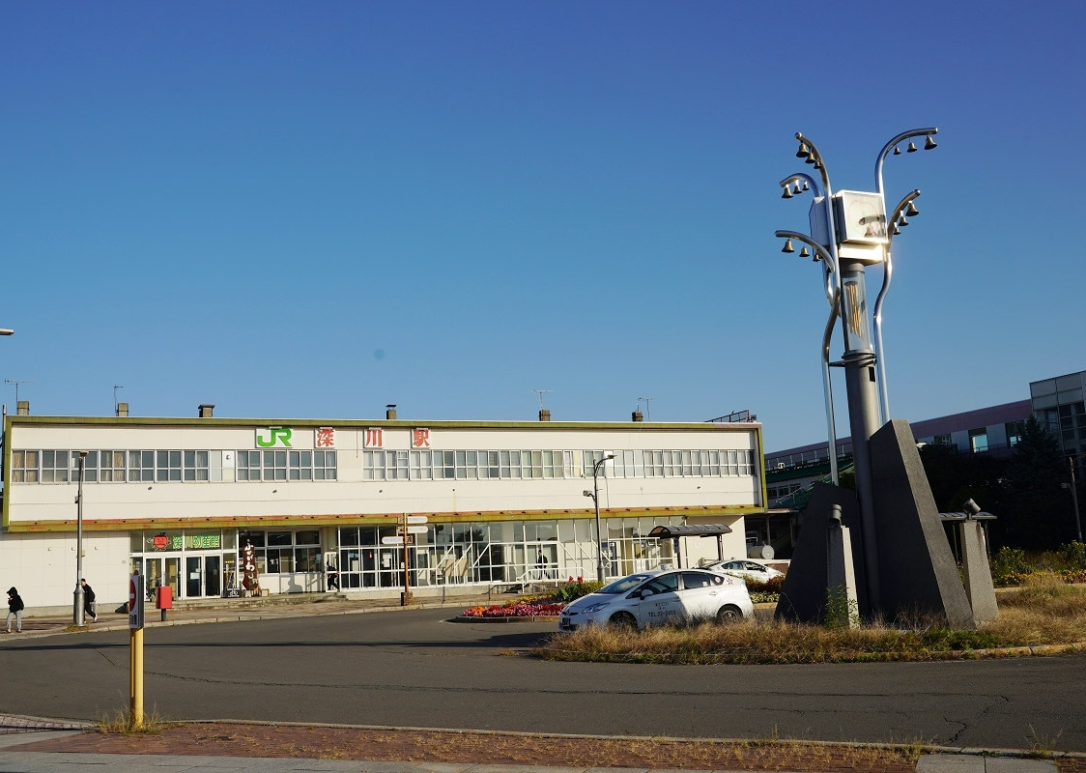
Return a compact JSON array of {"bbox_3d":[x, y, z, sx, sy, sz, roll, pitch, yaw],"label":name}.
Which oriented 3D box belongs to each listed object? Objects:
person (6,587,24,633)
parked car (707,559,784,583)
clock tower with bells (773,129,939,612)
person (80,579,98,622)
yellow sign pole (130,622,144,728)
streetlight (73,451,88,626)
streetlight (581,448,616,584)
[{"bbox_3d":[-18.865,7.979,40.327,0.580,1.569,0.520,0,-10,-15],"label":"person"},{"bbox_3d":[9.239,8.981,53.421,4.460,1.490,1.750,2,-10,-27],"label":"parked car"},{"bbox_3d":[6.369,-0.312,22.757,3.200,10.022,3.200,3,-11,-30],"label":"clock tower with bells"},{"bbox_3d":[-17.352,8.177,42.937,0.750,1.683,0.520,0,-10,-15],"label":"person"},{"bbox_3d":[-4.415,3.159,12.288,0.145,1.081,0.145,3,-11,-30],"label":"yellow sign pole"},{"bbox_3d":[-17.136,5.615,41.721,0.460,6.359,1.400,-1,-9,-8],"label":"streetlight"},{"bbox_3d":[2.604,6.274,50.347,1.600,6.359,0.450,0,-10,-15],"label":"streetlight"}]

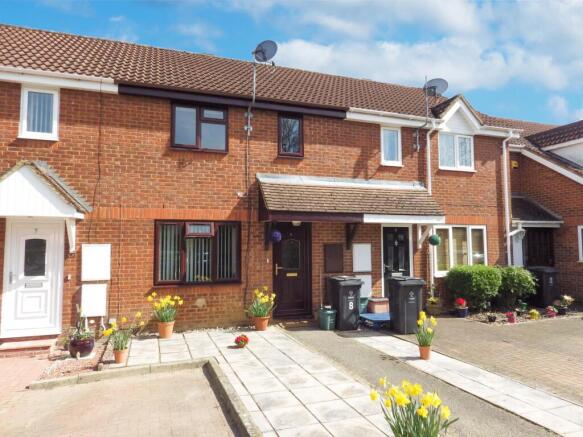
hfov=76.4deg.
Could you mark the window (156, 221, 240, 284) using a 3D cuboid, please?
[{"bbox_3d":[-1.894,0.709,7.598,1.756,1.338,0.100,1,-4,-17],"label":"window"}]

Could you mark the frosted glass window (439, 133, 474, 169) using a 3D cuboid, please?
[{"bbox_3d":[4.402,-1.763,9.879,1.160,0.990,0.100,1,-4,-19],"label":"frosted glass window"}]

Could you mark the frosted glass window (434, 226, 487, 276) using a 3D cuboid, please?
[{"bbox_3d":[4.353,0.825,9.490,1.673,1.317,0.100,1,-4,-17],"label":"frosted glass window"}]

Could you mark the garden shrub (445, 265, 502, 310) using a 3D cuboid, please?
[{"bbox_3d":[4.447,1.733,9.086,1.000,1.170,0.920,1,-4,-19],"label":"garden shrub"}]

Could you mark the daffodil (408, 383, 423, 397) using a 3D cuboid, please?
[{"bbox_3d":[0.870,1.207,2.600,0.086,0.088,0.072,-4,-6,40],"label":"daffodil"}]

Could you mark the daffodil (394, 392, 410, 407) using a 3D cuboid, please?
[{"bbox_3d":[0.794,1.295,2.650,0.105,0.090,0.080,-2,-4,30],"label":"daffodil"}]

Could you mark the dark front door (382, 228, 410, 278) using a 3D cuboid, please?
[{"bbox_3d":[2.613,1.196,9.148,0.816,1.997,0.080,1,-4,-19],"label":"dark front door"}]

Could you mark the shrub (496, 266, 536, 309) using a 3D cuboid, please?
[{"bbox_3d":[5.477,1.771,9.377,1.000,1.140,0.950,1,-4,-19],"label":"shrub"}]

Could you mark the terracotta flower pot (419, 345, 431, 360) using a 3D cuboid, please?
[{"bbox_3d":[2.034,2.042,5.636,0.161,0.184,0.161,0,-4,0],"label":"terracotta flower pot"}]

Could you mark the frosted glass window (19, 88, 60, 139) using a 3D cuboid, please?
[{"bbox_3d":[-4.708,-1.993,6.928,0.656,1.059,0.100,1,-4,-17],"label":"frosted glass window"}]

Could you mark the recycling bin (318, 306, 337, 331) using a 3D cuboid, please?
[{"bbox_3d":[0.749,2.079,7.640,0.320,0.420,0.340,2,-5,-28],"label":"recycling bin"}]

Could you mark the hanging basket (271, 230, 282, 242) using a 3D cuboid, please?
[{"bbox_3d":[-0.298,0.358,7.364,0.225,0.225,0.225,0,-3,0],"label":"hanging basket"}]

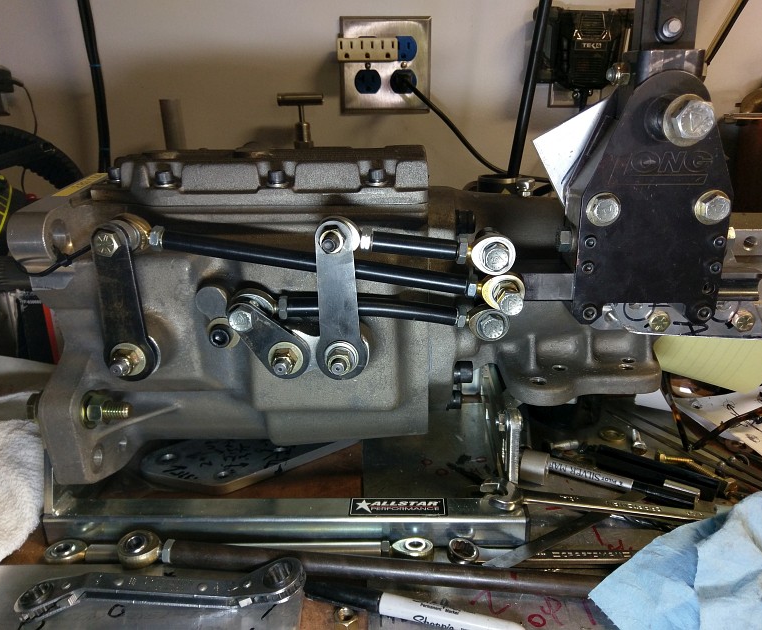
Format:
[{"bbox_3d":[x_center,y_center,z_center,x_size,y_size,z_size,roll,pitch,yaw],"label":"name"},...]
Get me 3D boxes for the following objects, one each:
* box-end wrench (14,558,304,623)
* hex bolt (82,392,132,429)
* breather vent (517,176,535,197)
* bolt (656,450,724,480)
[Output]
[{"bbox_3d":[-0.140,0.174,0.398,0.173,0.026,0.029,-5,17,2],"label":"box-end wrench"},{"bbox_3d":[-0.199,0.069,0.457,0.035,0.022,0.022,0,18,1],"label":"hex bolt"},{"bbox_3d":[0.111,-0.097,0.479,0.015,0.015,0.015,0,20,0],"label":"breather vent"},{"bbox_3d":[0.241,0.119,0.494,0.009,0.009,0.050,-12,18,-41],"label":"bolt"}]

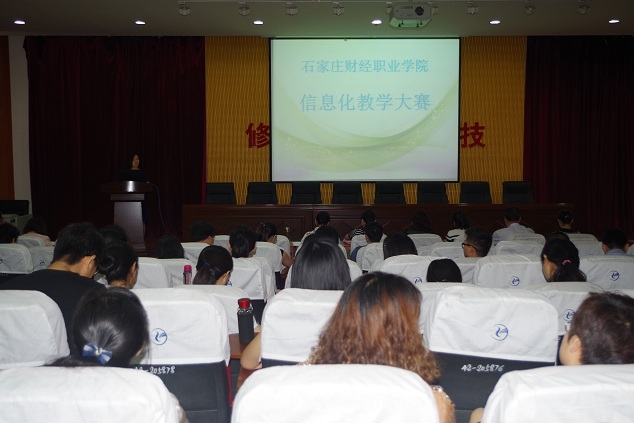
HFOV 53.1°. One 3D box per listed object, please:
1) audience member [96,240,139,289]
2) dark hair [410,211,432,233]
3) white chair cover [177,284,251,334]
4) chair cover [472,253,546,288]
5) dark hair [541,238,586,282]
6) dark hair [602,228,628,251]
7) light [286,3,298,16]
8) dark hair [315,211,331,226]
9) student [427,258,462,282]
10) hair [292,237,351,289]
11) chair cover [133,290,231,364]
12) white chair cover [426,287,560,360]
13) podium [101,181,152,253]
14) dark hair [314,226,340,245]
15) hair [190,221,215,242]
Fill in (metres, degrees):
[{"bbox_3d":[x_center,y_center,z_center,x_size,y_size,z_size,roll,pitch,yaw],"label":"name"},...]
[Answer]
[{"bbox_3d":[-1.106,0.721,3.514,0.450,1.150,0.650,0,5,0],"label":"audience member"},{"bbox_3d":[1.228,0.129,7.450,0.250,0.270,0.250,-1,5,-12],"label":"dark hair"},{"bbox_3d":[-0.560,0.497,3.270,0.480,0.250,0.170,0,5,0],"label":"white chair cover"},{"bbox_3d":[1.262,0.411,3.993,0.480,0.270,0.170,0,5,0],"label":"chair cover"},{"bbox_3d":[1.227,0.253,3.170,0.200,0.250,0.230,-3,5,-30],"label":"dark hair"},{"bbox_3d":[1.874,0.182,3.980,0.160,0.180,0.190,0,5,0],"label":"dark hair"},{"bbox_3d":[-0.367,-3.026,9.500,0.180,0.210,0.180,0,5,0],"label":"light"},{"bbox_3d":[0.072,0.101,7.598,0.165,0.190,0.190,0,5,0],"label":"dark hair"},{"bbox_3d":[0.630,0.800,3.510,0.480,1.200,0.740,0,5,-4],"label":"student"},{"bbox_3d":[0.018,0.263,2.540,0.230,0.320,0.220,0,5,0],"label":"hair"},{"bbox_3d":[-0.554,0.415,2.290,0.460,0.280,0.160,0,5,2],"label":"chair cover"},{"bbox_3d":[0.658,0.414,2.410,0.480,0.258,0.170,0,5,0],"label":"white chair cover"},{"bbox_3d":[-2.921,0.085,9.800,0.760,1.120,0.520,0,5,0],"label":"podium"},{"bbox_3d":[0.073,0.243,4.854,0.190,0.250,0.210,0,5,0],"label":"dark hair"},{"bbox_3d":[-1.038,0.190,5.750,0.200,0.220,0.220,1,5,15],"label":"hair"}]

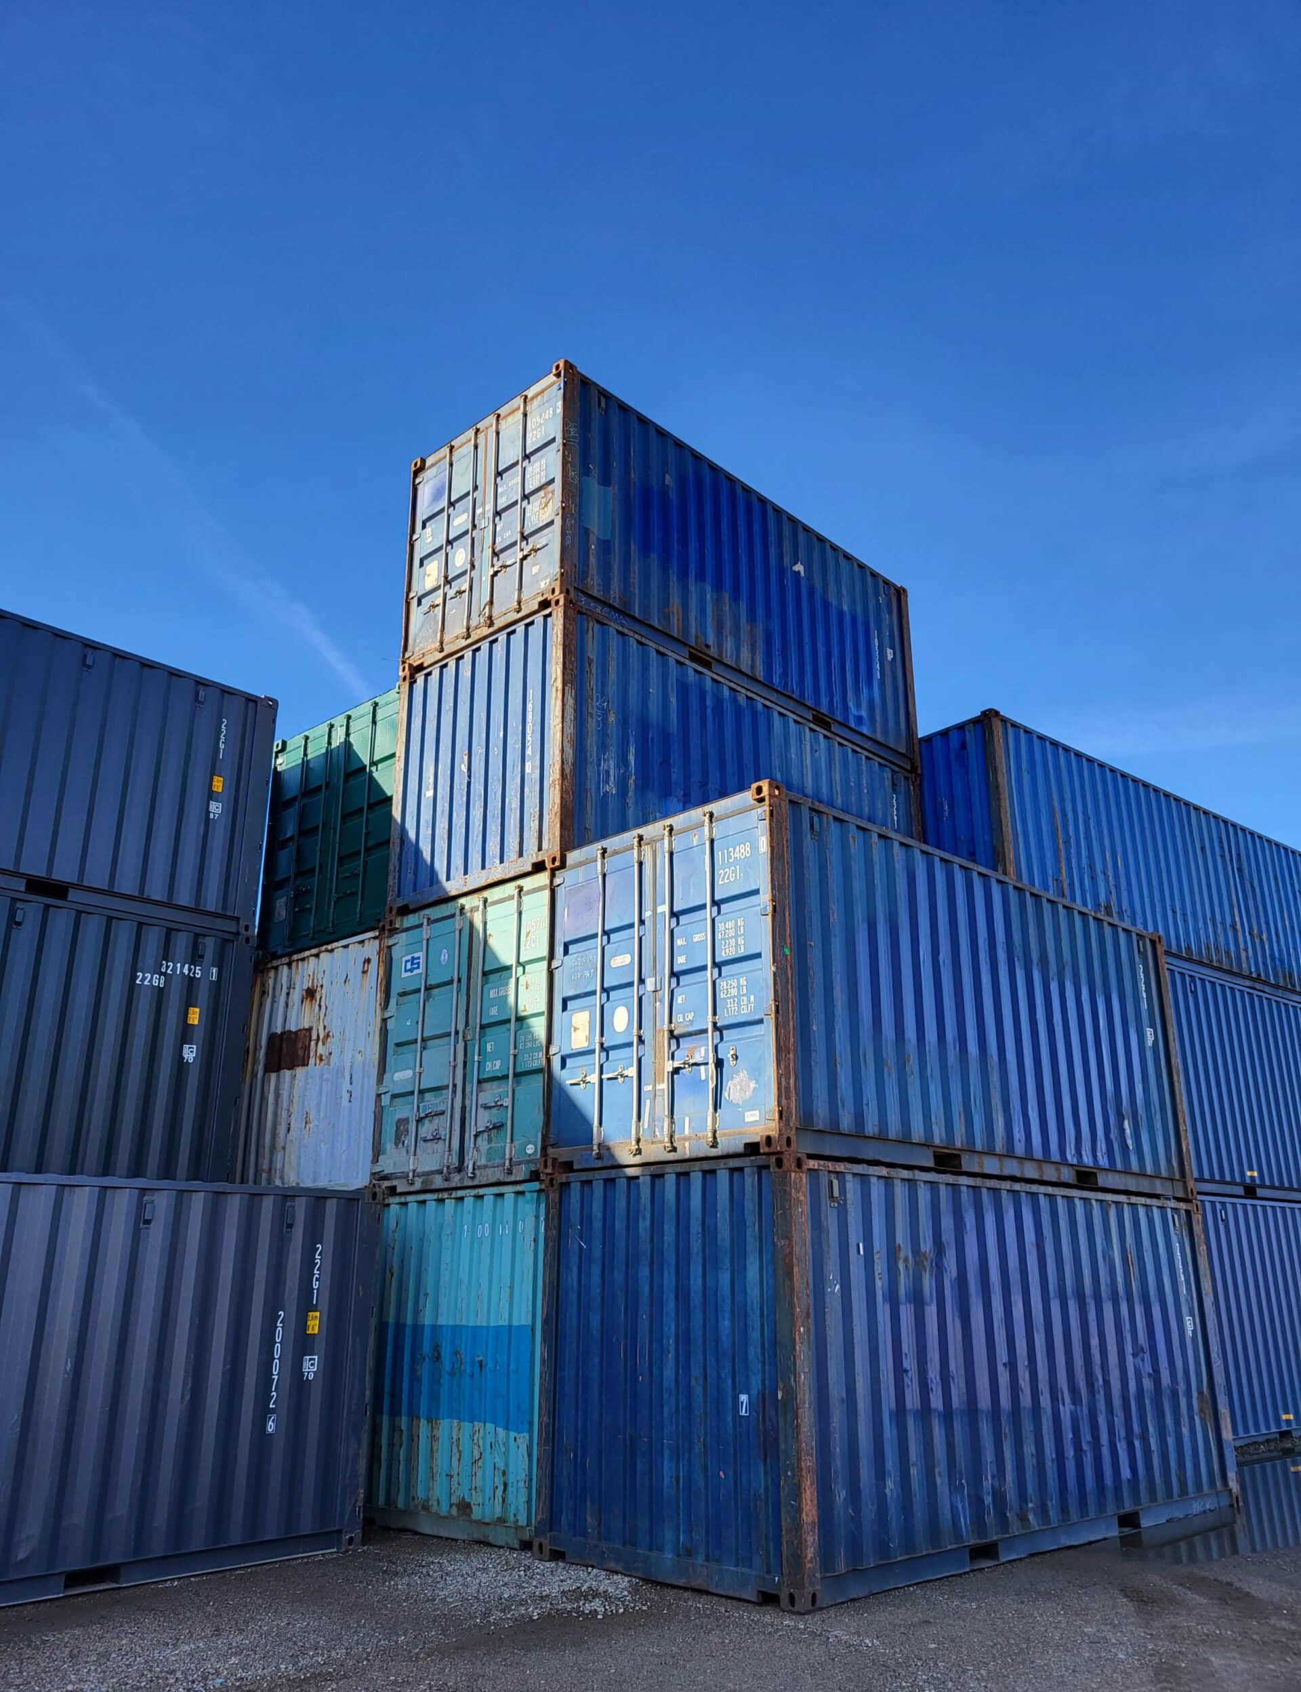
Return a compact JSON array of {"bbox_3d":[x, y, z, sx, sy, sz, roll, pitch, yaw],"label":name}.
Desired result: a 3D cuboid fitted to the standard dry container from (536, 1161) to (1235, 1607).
[{"bbox_3d":[2.196,4.173,10.743,6.058,2.591,2.438,18,-26,-41],"label":"standard dry container"}]

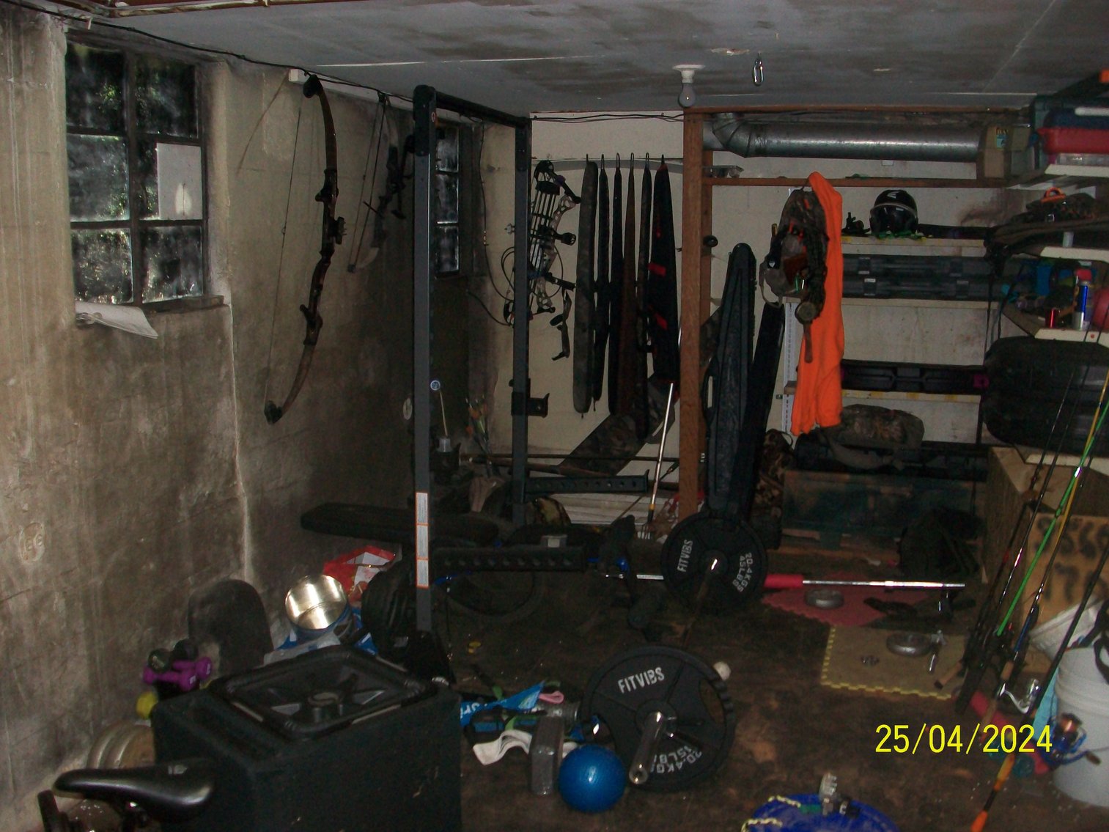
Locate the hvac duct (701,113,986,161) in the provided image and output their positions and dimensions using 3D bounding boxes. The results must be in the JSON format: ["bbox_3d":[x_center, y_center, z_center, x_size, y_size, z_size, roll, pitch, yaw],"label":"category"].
[{"bbox_3d":[1.331,-1.265,4.961,1.300,0.210,0.170,3,11,15],"label":"hvac duct"}]

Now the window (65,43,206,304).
[{"bbox_3d":[-1.187,-0.660,3.089,0.070,0.770,0.710,3,11,15],"label":"window"}]

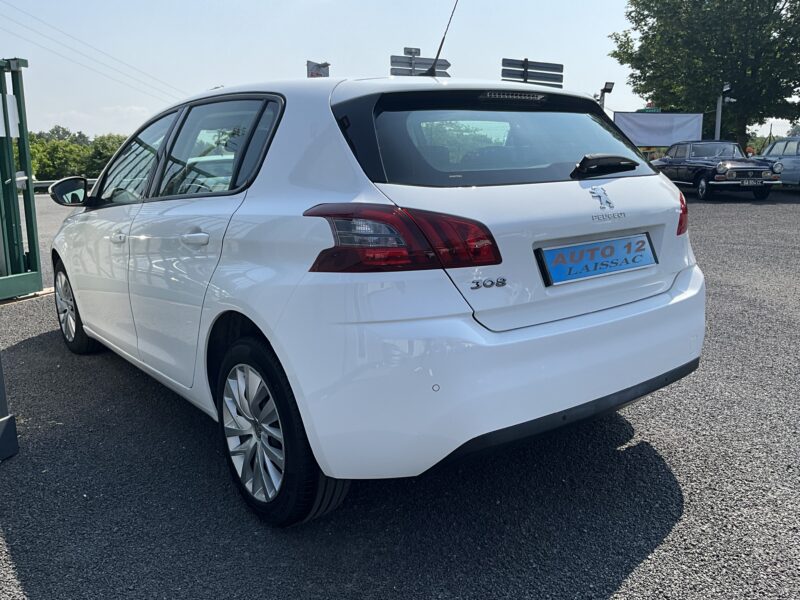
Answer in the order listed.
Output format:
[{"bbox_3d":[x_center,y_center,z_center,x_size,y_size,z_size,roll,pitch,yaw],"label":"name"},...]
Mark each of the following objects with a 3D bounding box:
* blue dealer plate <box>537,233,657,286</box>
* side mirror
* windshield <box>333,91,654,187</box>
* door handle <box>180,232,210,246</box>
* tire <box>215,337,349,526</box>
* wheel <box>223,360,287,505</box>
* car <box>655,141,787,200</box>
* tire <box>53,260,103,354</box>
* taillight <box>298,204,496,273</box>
[{"bbox_3d":[0.600,-0.129,2.006,0.545,0.115,0.020,-10,-7,-36],"label":"blue dealer plate"},{"bbox_3d":[-1.690,-0.557,3.432,0.235,0.165,0.170,-10,15,-36],"label":"side mirror"},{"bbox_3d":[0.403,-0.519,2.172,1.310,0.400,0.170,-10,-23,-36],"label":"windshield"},{"bbox_3d":[-0.665,-0.196,2.186,0.050,0.042,0.230,-10,15,-36],"label":"door handle"},{"bbox_3d":[-0.391,0.402,2.149,0.210,0.632,0.632,-10,15,-36],"label":"tire"},{"bbox_3d":[-0.409,0.405,2.135,0.160,0.438,0.438,-10,15,-36],"label":"wheel"},{"bbox_3d":[7.764,-3.309,16.836,1.620,1.450,4.440,-1,12,2],"label":"car"},{"bbox_3d":[-1.991,0.029,4.189,0.210,0.632,0.632,-10,15,-36],"label":"tire"},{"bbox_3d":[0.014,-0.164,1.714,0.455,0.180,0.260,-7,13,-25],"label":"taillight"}]

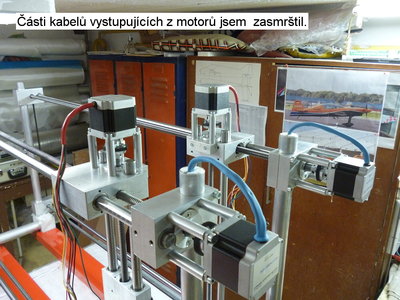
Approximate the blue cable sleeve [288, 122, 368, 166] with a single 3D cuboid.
[{"bbox_3d":[0.200,-0.013,0.510,0.126,0.058,0.013,9,19,29],"label":"blue cable sleeve"}]

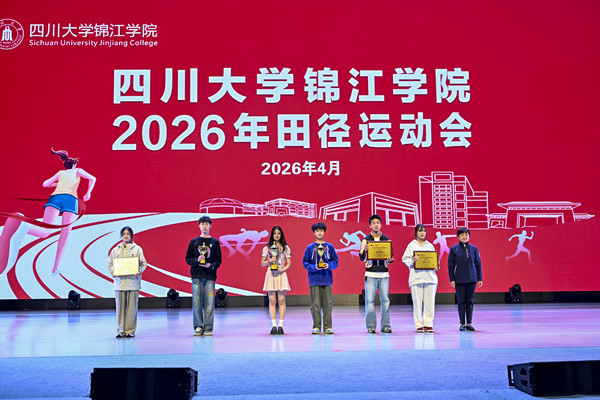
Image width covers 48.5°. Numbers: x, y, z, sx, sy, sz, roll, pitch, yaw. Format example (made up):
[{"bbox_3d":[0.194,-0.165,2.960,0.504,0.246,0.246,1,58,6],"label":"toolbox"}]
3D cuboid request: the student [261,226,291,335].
[{"bbox_3d":[-0.371,1.232,10.326,0.455,1.650,0.360,0,-6,-3],"label":"student"}]

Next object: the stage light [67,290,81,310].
[{"bbox_3d":[-5.563,2.470,16.441,0.318,0.471,0.290,0,-6,-3],"label":"stage light"}]

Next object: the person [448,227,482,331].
[{"bbox_3d":[2.567,1.236,10.457,0.523,1.600,0.320,-1,-6,5],"label":"person"}]

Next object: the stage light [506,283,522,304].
[{"bbox_3d":[5.523,2.396,17.101,0.349,0.493,0.290,0,-6,-3],"label":"stage light"}]

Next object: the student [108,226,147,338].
[{"bbox_3d":[-2.589,1.230,10.065,0.570,1.654,0.400,0,-6,-7],"label":"student"}]

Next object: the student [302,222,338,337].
[{"bbox_3d":[0.310,1.202,10.296,0.540,1.689,0.380,0,-6,-2],"label":"student"}]

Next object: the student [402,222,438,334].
[{"bbox_3d":[1.846,1.205,10.314,0.549,1.652,0.380,0,-6,-3],"label":"student"}]

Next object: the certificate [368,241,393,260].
[{"bbox_3d":[1.212,0.773,10.098,0.374,0.282,0.030,-3,-10,-1],"label":"certificate"}]

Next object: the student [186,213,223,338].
[{"bbox_3d":[-1.469,1.155,10.235,0.552,1.812,0.360,0,-6,-6],"label":"student"}]

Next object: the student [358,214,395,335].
[{"bbox_3d":[1.173,1.137,10.338,0.532,1.806,0.420,-1,-6,0],"label":"student"}]

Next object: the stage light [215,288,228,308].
[{"bbox_3d":[-1.948,2.452,16.679,0.318,0.471,0.290,0,-6,-3],"label":"stage light"}]

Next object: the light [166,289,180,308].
[{"bbox_3d":[-3.171,2.464,16.665,0.333,0.473,0.290,0,-6,-3],"label":"light"}]

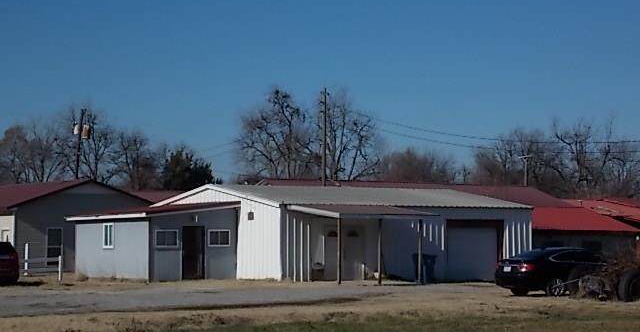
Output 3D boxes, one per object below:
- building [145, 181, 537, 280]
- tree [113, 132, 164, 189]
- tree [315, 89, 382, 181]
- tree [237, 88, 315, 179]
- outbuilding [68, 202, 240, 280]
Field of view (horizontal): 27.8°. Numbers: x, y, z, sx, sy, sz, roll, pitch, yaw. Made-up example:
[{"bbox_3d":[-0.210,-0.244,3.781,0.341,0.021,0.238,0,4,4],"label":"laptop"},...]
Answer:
[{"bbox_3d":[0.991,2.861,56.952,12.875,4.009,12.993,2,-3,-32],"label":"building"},{"bbox_3d":[-14.727,2.022,105.017,4.641,9.857,4.641,0,-3,0],"label":"tree"},{"bbox_3d":[2.202,0.362,100.088,5.780,12.755,5.780,0,-3,0],"label":"tree"},{"bbox_3d":[-3.439,0.356,100.088,6.630,12.755,6.630,0,-3,0],"label":"tree"},{"bbox_3d":[-7.197,3.148,54.215,4.167,3.030,7.944,2,-3,-32],"label":"outbuilding"}]

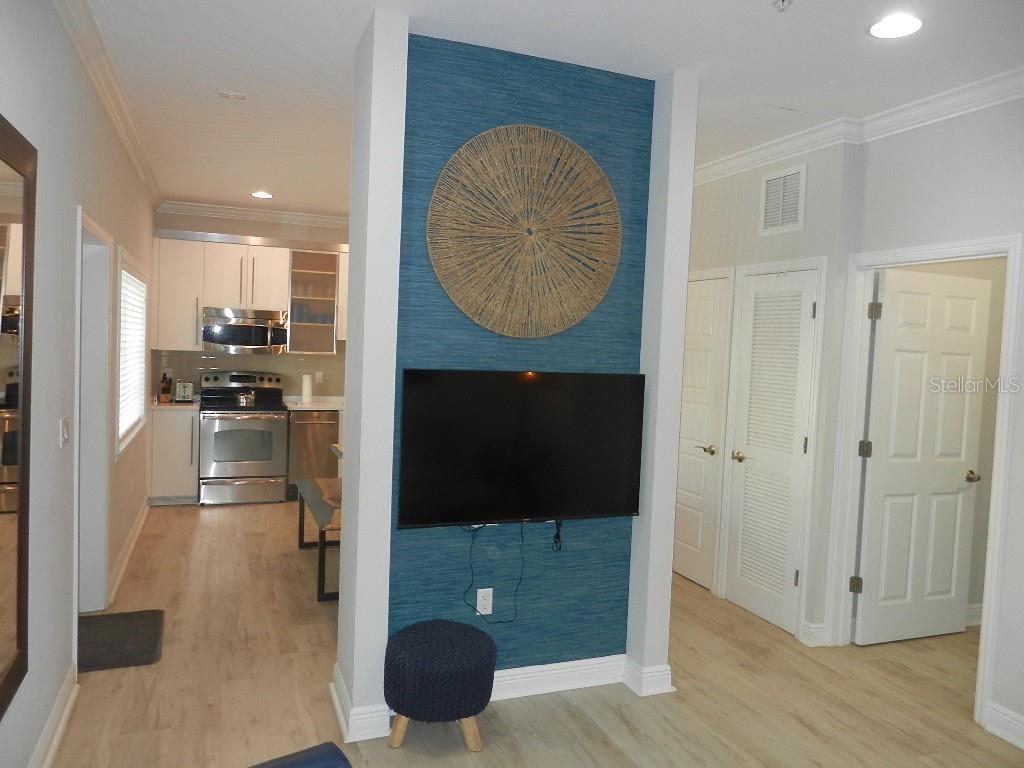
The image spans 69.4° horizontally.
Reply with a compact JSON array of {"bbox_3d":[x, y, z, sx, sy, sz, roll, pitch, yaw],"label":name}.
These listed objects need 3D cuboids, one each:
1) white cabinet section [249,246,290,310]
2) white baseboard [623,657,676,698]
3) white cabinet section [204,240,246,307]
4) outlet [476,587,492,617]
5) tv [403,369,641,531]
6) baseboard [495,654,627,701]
[{"bbox_3d":[-2.390,-1.016,7.227,0.375,0.604,0.340,1,3,-22],"label":"white cabinet section"},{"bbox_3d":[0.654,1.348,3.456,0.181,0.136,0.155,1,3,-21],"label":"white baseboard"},{"bbox_3d":[-2.739,-1.022,7.088,0.377,0.606,0.340,1,3,-22],"label":"white cabinet section"},{"bbox_3d":[-0.118,0.950,3.224,0.072,0.116,0.010,1,3,-21],"label":"outlet"},{"bbox_3d":[0.065,0.272,3.193,1.120,0.650,0.060,1,4,-22],"label":"tv"},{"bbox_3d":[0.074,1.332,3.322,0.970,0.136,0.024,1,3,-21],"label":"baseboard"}]

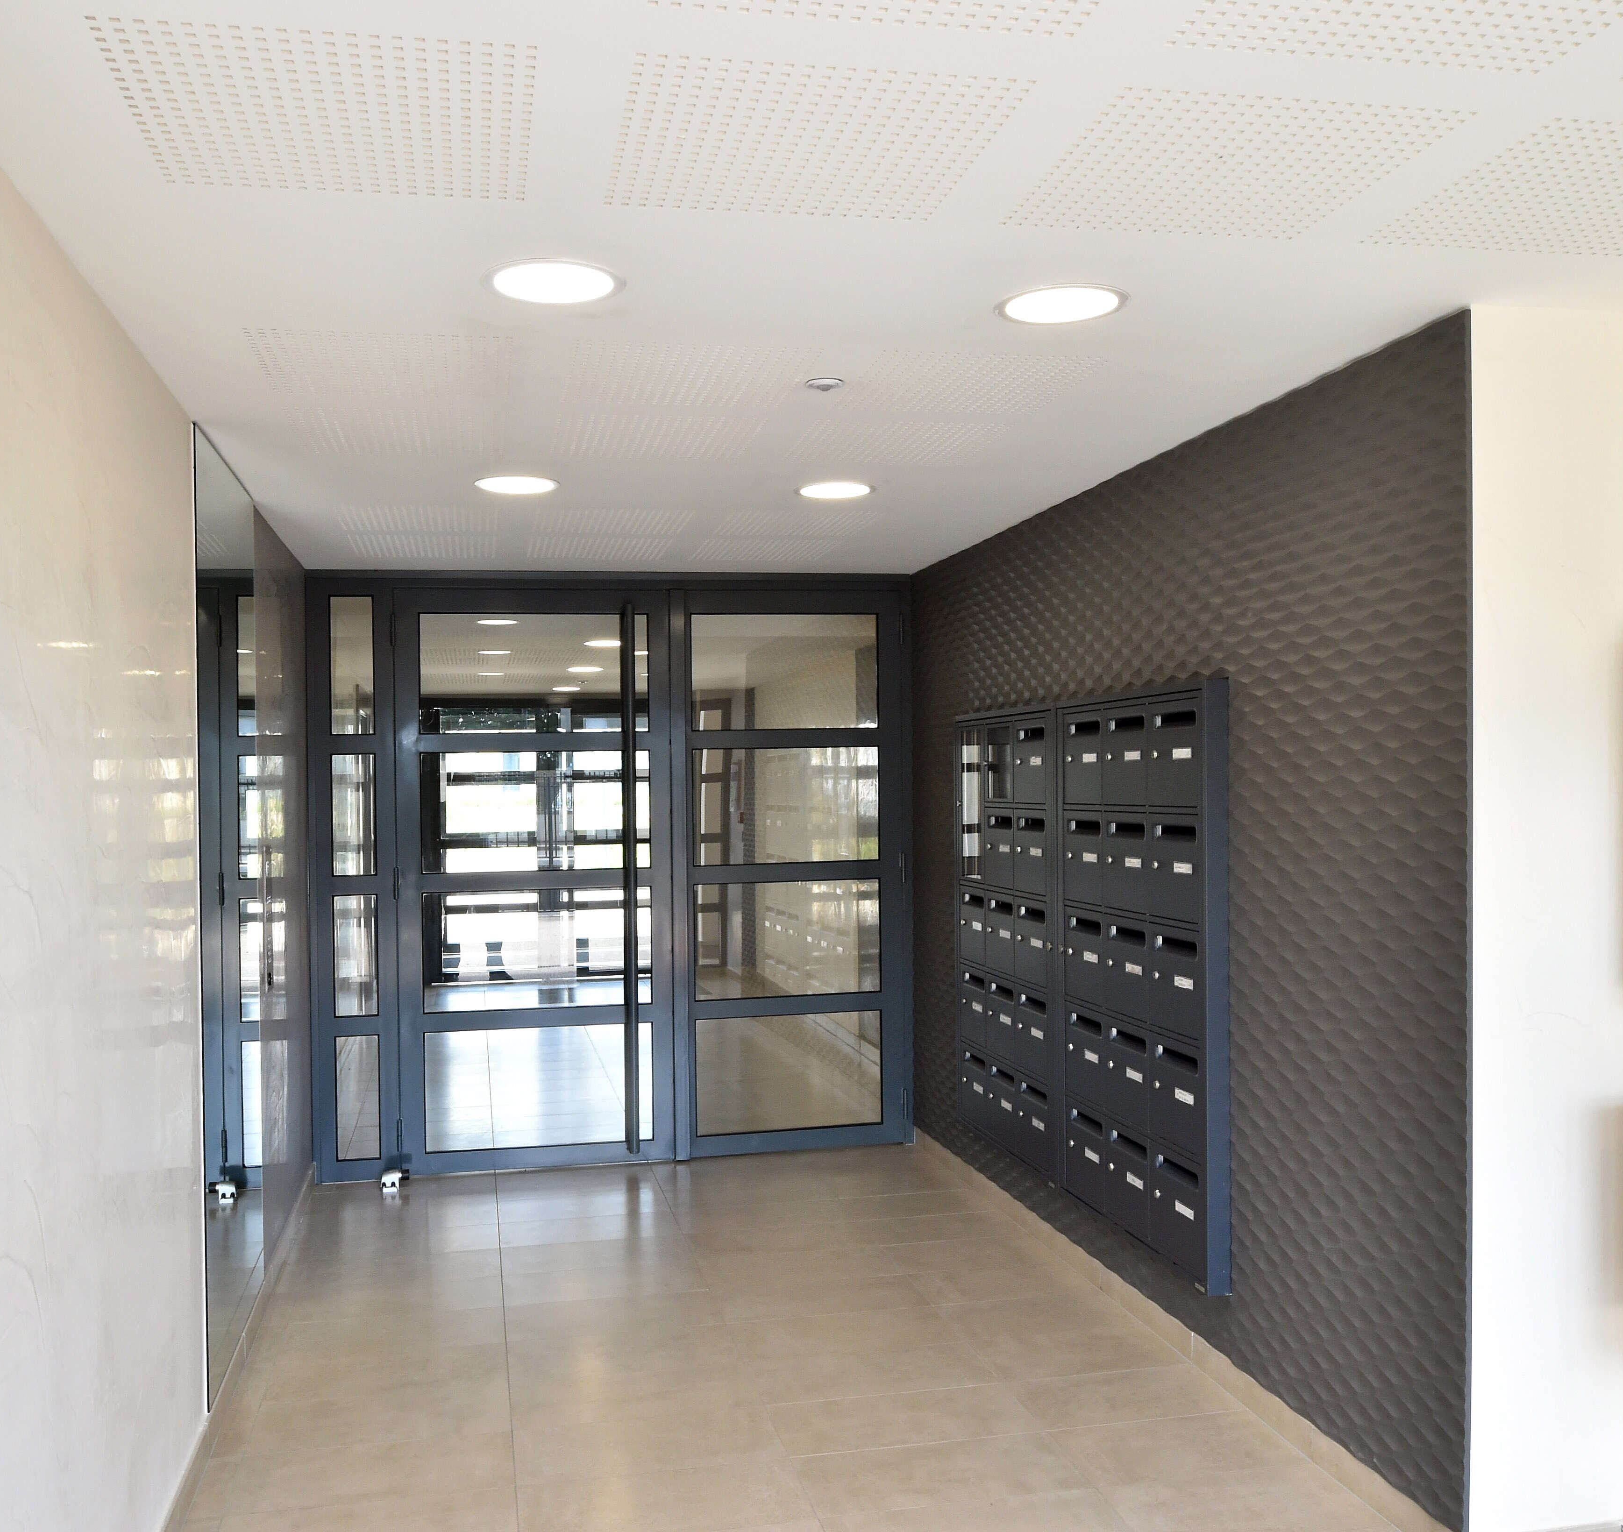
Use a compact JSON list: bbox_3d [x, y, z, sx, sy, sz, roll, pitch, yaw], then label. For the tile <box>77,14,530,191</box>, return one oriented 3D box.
[{"bbox_3d":[-0.600,-0.822,1.935,0.490,0.015,0.490,-1,0,-12],"label":"tile"}]

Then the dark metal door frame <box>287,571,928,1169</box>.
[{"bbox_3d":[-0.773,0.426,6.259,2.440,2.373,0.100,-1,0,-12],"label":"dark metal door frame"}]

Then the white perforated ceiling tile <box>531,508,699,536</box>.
[{"bbox_3d":[-0.664,-0.805,5.051,0.487,0.013,0.487,-1,0,-12],"label":"white perforated ceiling tile"}]

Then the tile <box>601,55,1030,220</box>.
[{"bbox_3d":[-0.013,-0.838,2.066,0.487,0.013,0.487,-1,0,-12],"label":"tile"}]

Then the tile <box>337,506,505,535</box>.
[{"bbox_3d":[-1.248,-0.793,4.907,0.490,0.015,0.490,-1,0,-12],"label":"tile"}]

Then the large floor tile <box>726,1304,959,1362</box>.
[{"bbox_3d":[0.090,1.597,4.301,0.600,0.015,0.300,-1,0,-12],"label":"large floor tile"}]

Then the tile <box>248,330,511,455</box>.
[{"bbox_3d":[-0.928,-0.815,3.430,0.487,0.013,1.090,-1,0,-12],"label":"tile"}]

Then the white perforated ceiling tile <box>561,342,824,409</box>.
[{"bbox_3d":[-0.265,-0.822,3.215,0.490,0.015,0.490,-1,0,-12],"label":"white perforated ceiling tile"}]

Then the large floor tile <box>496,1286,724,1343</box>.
[{"bbox_3d":[-0.575,1.599,4.446,0.600,0.010,0.300,-1,0,-12],"label":"large floor tile"}]

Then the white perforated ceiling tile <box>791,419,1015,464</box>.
[{"bbox_3d":[0.212,-0.828,3.912,0.490,0.015,0.490,-1,0,-12],"label":"white perforated ceiling tile"}]

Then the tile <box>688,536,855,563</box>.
[{"bbox_3d":[-0.176,-0.806,5.709,0.487,0.013,0.487,-1,0,-12],"label":"tile"}]

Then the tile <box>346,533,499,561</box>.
[{"bbox_3d":[-1.377,-0.788,5.498,0.490,0.015,0.490,-1,0,-12],"label":"tile"}]

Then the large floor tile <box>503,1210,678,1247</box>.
[{"bbox_3d":[-0.765,1.608,5.297,0.600,0.010,0.300,-1,0,-12],"label":"large floor tile"}]

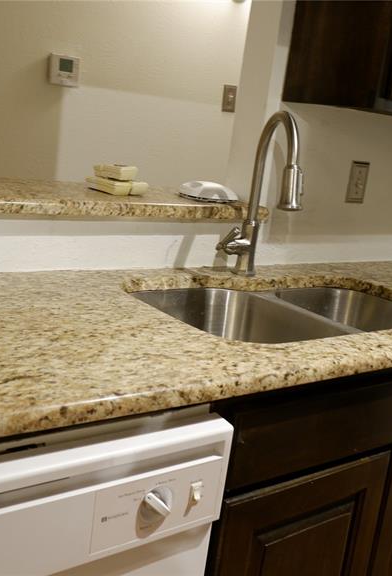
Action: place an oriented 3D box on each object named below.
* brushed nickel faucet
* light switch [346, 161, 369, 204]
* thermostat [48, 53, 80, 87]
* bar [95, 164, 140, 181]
[{"bbox_3d":[0.149,-0.211,1.463,0.110,0.397,0.238,3,14,-17],"label":"brushed nickel faucet"},{"bbox_3d":[0.484,-0.312,1.853,0.074,0.118,0.008,-3,16,-35],"label":"light switch"},{"bbox_3d":[-0.513,-0.837,2.411,0.114,0.110,0.028,-3,16,-35],"label":"thermostat"},{"bbox_3d":[-0.203,-0.298,1.623,0.099,0.031,0.059,18,17,39],"label":"bar"}]

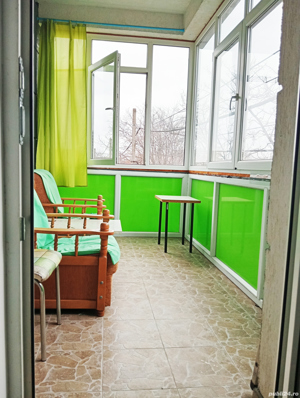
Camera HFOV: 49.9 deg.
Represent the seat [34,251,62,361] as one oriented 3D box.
[{"bbox_3d":[-0.707,0.564,1.776,0.400,0.465,0.450,2,6,-5],"label":"seat"}]

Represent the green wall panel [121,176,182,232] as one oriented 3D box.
[{"bbox_3d":[0.015,0.086,4.566,0.860,0.785,0.030,1,6,-8],"label":"green wall panel"}]

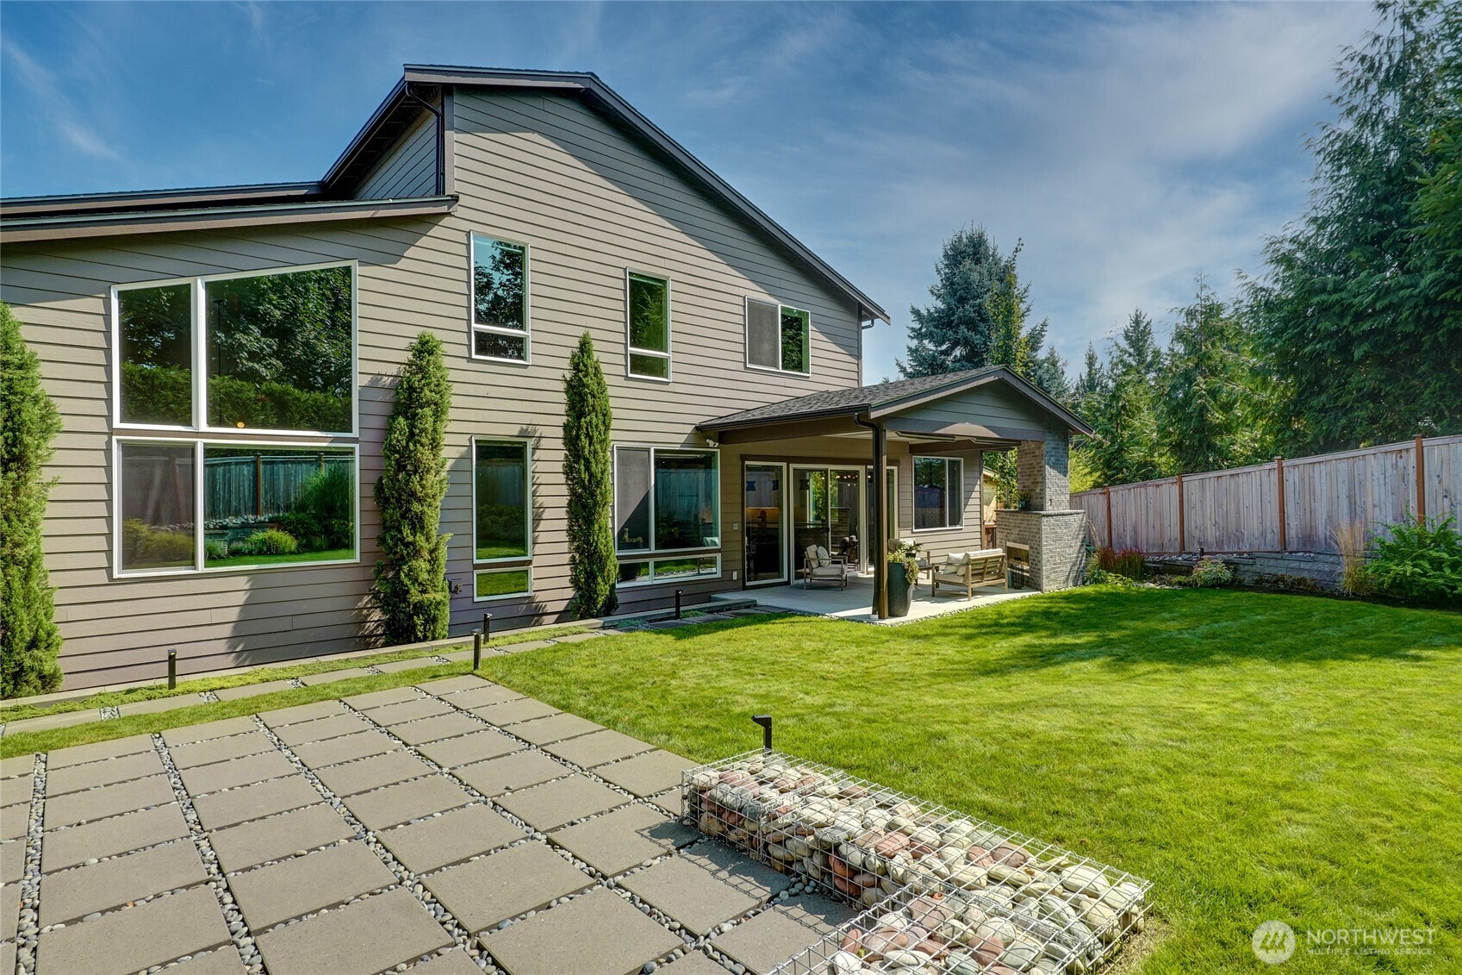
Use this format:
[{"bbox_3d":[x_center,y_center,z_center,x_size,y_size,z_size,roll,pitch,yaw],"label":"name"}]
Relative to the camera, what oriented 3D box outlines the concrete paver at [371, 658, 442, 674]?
[{"bbox_3d":[-3.723,2.099,8.504,0.605,0.050,0.605,0,-2,-42],"label":"concrete paver"}]

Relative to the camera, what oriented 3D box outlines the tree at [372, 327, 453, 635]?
[{"bbox_3d":[-4.073,0.037,9.421,0.950,4.024,0.920,0,0,-42],"label":"tree"}]

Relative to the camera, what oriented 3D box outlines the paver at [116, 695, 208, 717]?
[{"bbox_3d":[-5.382,2.090,6.912,0.605,0.050,0.605,0,-2,-42],"label":"paver"}]

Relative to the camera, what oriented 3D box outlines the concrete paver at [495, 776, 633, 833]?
[{"bbox_3d":[-1.031,1.951,4.493,0.605,0.050,0.605,0,-2,-42],"label":"concrete paver"}]

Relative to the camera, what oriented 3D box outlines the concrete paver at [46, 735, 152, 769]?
[{"bbox_3d":[-4.819,2.038,5.608,0.606,0.050,0.606,0,-2,-42],"label":"concrete paver"}]

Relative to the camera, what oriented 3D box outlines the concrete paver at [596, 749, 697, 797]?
[{"bbox_3d":[-0.538,1.990,5.050,0.605,0.055,0.605,0,-1,-43],"label":"concrete paver"}]

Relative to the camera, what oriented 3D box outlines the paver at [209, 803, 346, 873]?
[{"bbox_3d":[-2.496,1.966,4.073,0.605,0.050,0.605,0,-2,-42],"label":"paver"}]

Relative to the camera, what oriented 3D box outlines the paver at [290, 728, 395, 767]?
[{"bbox_3d":[-2.920,2.014,5.557,0.605,0.050,0.605,0,-2,-42],"label":"paver"}]

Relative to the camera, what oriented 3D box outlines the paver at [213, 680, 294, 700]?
[{"bbox_3d":[-4.833,2.090,7.421,0.605,0.050,0.605,0,-2,-42],"label":"paver"}]

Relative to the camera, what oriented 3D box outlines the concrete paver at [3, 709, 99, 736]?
[{"bbox_3d":[-5.983,2.097,6.456,0.605,0.050,0.605,0,-2,-42],"label":"concrete paver"}]

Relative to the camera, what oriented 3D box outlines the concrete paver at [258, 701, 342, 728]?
[{"bbox_3d":[-3.841,2.050,6.548,0.605,0.050,0.605,0,-2,-42],"label":"concrete paver"}]

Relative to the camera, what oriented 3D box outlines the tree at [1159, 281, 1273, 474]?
[{"bbox_3d":[12.777,-2.002,19.551,2.900,7.000,2.900,-2,-2,33],"label":"tree"}]

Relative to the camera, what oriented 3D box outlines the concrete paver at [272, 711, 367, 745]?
[{"bbox_3d":[-3.379,2.029,6.044,0.605,0.050,0.605,0,-2,-42],"label":"concrete paver"}]

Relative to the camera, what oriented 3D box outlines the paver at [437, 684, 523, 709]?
[{"bbox_3d":[-2.385,2.047,7.061,0.605,0.055,0.605,0,-1,-43],"label":"paver"}]

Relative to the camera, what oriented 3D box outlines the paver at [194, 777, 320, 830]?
[{"bbox_3d":[-2.998,2.019,4.643,0.605,0.055,0.605,0,-1,-43],"label":"paver"}]

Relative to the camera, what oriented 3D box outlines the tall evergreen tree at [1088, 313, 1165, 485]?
[{"bbox_3d":[13.596,-2.030,25.003,2.800,8.294,2.800,0,0,-42],"label":"tall evergreen tree"}]

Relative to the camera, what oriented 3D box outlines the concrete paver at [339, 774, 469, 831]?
[{"bbox_3d":[-1.999,1.972,4.541,0.605,0.050,0.605,0,-2,-42],"label":"concrete paver"}]

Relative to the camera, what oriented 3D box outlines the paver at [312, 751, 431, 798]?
[{"bbox_3d":[-2.456,1.987,5.036,0.605,0.050,0.605,0,-2,-42],"label":"paver"}]

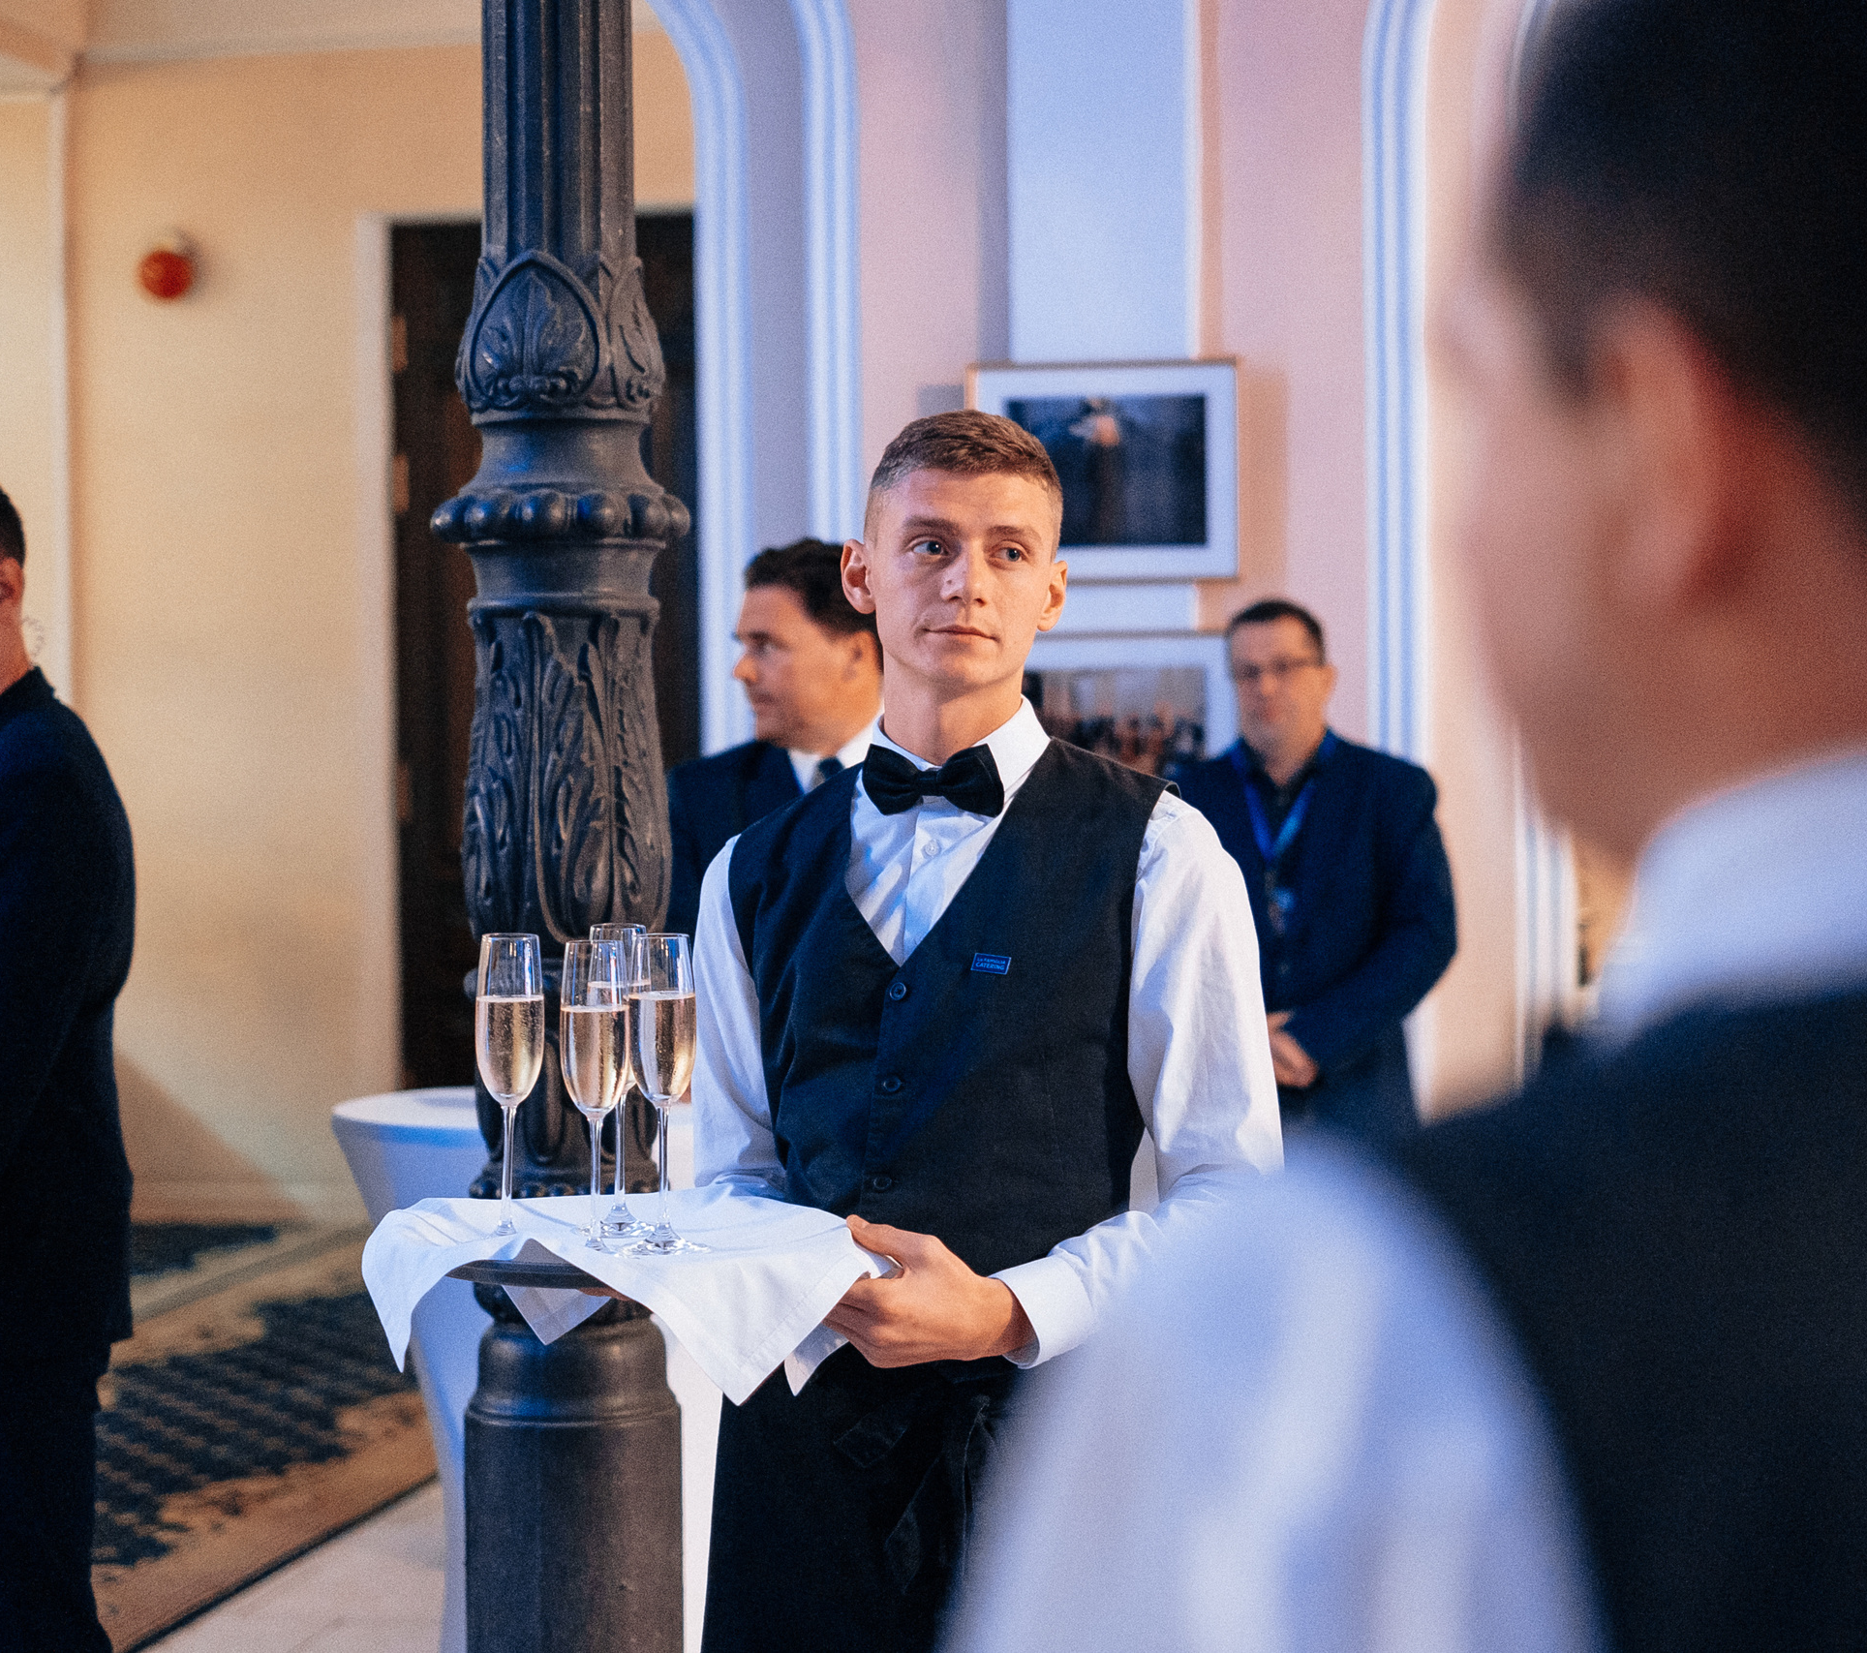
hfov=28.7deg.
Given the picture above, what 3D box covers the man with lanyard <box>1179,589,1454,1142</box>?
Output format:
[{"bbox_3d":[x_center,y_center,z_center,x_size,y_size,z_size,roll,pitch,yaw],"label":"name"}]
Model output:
[{"bbox_3d":[0.580,0.538,5.961,0.540,1.804,0.340,-1,1,7],"label":"man with lanyard"}]

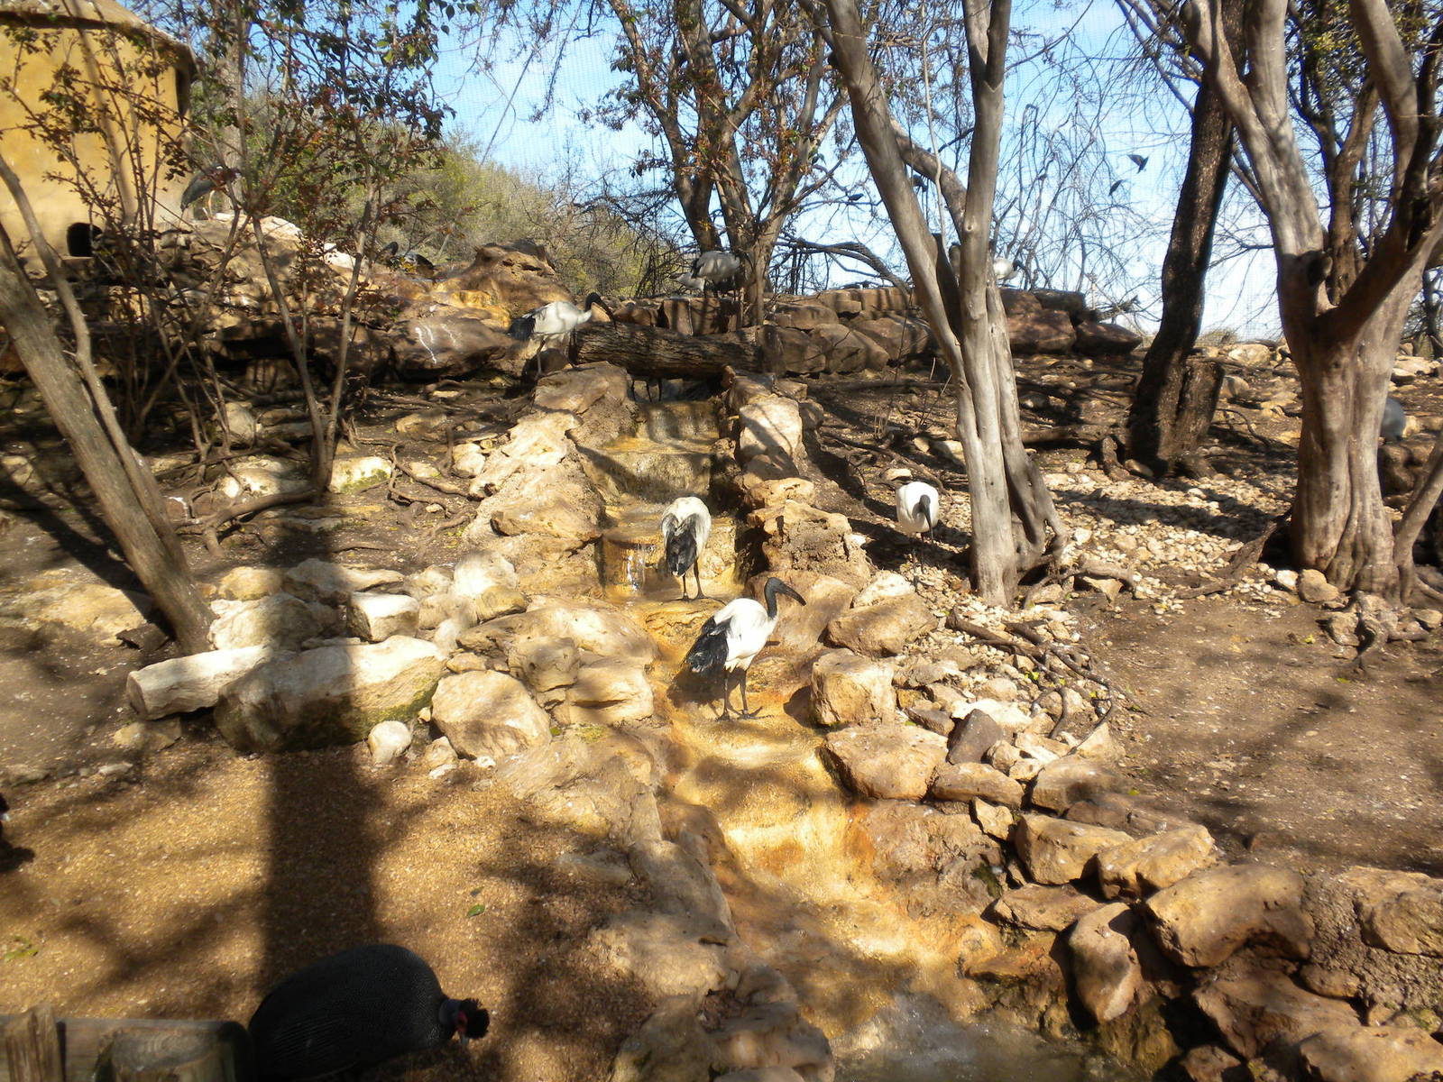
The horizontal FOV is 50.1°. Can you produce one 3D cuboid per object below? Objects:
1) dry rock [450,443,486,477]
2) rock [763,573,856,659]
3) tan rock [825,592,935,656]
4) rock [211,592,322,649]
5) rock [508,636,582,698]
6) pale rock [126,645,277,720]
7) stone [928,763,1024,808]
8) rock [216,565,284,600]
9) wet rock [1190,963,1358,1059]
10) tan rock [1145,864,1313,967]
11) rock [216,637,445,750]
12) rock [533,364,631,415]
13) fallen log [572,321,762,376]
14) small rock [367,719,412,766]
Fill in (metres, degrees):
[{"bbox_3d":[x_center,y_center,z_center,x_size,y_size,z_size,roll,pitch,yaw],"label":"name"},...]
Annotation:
[{"bbox_3d":[-1.243,-0.401,7.600,0.165,0.155,0.140,0,8,0],"label":"dry rock"},{"bbox_3d":[0.340,0.285,5.950,0.343,0.311,0.292,-2,7,-15],"label":"rock"},{"bbox_3d":[0.608,0.320,5.900,0.407,0.221,0.265,-3,8,-22],"label":"tan rock"},{"bbox_3d":[-1.954,0.347,6.600,0.460,0.250,0.340,-2,6,-17],"label":"rock"},{"bbox_3d":[-0.623,0.445,5.450,0.260,0.205,0.221,-1,7,-5],"label":"rock"},{"bbox_3d":[-1.951,0.528,5.800,0.530,0.180,0.180,-4,9,-28],"label":"pale rock"},{"bbox_3d":[0.830,0.791,5.000,0.290,0.110,0.170,2,6,20],"label":"stone"},{"bbox_3d":[-2.378,0.210,7.800,0.302,0.162,0.270,0,6,0],"label":"rock"},{"bbox_3d":[1.383,1.178,3.850,0.390,0.180,0.280,1,6,5],"label":"wet rock"},{"bbox_3d":[1.478,1.088,4.500,0.432,0.237,0.320,-1,6,-10],"label":"tan rock"},{"bbox_3d":[-1.387,0.538,5.500,0.782,0.345,0.407,-4,8,-29],"label":"rock"},{"bbox_3d":[-0.714,-0.780,7.900,0.480,0.268,0.384,-2,7,-15],"label":"rock"},{"bbox_3d":[-0.281,-1.020,8.150,1.000,0.270,0.270,0,8,0],"label":"fallen log"},{"bbox_3d":[-1.112,0.674,5.170,0.141,0.150,0.127,0,7,0],"label":"small rock"}]

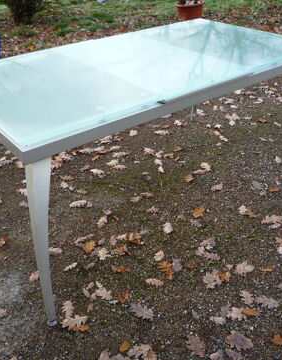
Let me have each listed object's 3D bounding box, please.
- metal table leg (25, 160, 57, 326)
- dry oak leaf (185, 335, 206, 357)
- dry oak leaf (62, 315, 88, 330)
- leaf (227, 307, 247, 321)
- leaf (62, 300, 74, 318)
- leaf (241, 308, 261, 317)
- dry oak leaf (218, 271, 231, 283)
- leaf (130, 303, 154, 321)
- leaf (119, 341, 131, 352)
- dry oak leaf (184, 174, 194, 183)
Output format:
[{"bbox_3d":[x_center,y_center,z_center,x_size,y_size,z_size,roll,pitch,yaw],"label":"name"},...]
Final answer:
[{"bbox_3d":[-0.361,0.235,1.568,0.085,0.690,0.220,3,33,6],"label":"metal table leg"},{"bbox_3d":[0.205,0.626,1.570,0.071,0.020,0.106,-15,35,-21],"label":"dry oak leaf"},{"bbox_3d":[-0.262,0.555,1.632,0.101,0.020,0.055,-12,34,-16],"label":"dry oak leaf"},{"bbox_3d":[0.393,0.545,1.695,0.077,0.020,0.062,2,32,4],"label":"leaf"},{"bbox_3d":[-0.305,0.536,1.722,0.045,0.016,0.093,-4,33,-5],"label":"leaf"},{"bbox_3d":[0.454,0.542,1.708,0.080,0.016,0.036,8,33,15],"label":"leaf"},{"bbox_3d":[0.378,0.436,1.876,0.052,0.020,0.060,-7,32,-10],"label":"dry oak leaf"},{"bbox_3d":[0.003,0.526,1.669,0.114,0.018,0.058,19,38,29],"label":"leaf"},{"bbox_3d":[-0.063,0.628,1.569,0.039,0.016,0.044,-1,32,-1],"label":"leaf"},{"bbox_3d":[0.297,-0.015,2.571,0.051,0.016,0.090,22,39,31],"label":"dry oak leaf"}]

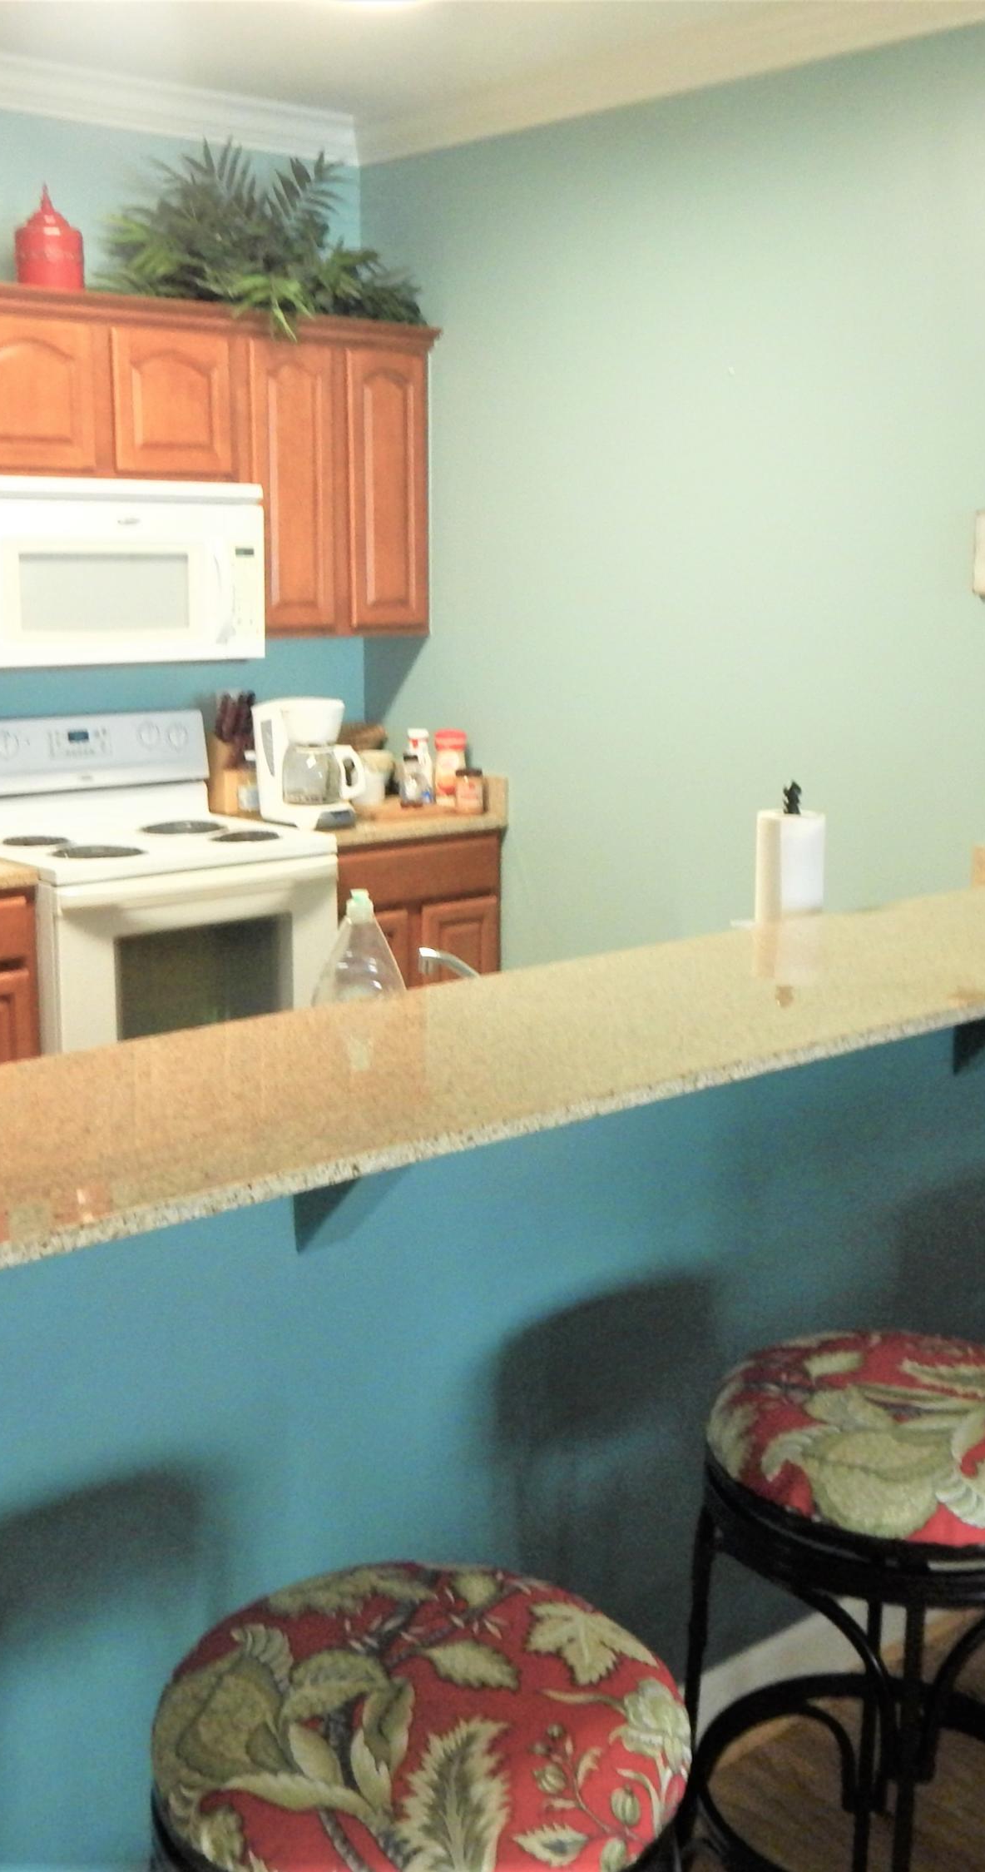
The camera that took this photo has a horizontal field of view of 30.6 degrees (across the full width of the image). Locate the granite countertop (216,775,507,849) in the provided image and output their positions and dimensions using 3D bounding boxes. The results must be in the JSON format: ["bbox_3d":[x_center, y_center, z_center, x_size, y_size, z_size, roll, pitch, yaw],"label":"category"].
[{"bbox_3d":[-0.394,-0.363,4.873,0.603,0.136,0.642,-10,15,-41],"label":"granite countertop"}]

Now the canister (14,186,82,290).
[{"bbox_3d":[-1.019,-1.590,4.147,0.160,0.250,0.160,-9,15,-41],"label":"canister"}]

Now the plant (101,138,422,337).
[{"bbox_3d":[-0.565,-1.749,4.566,0.870,0.470,0.370,-10,15,-41],"label":"plant"}]

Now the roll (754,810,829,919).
[{"bbox_3d":[0.455,-0.047,2.774,0.107,0.285,0.107,1,12,0],"label":"roll"}]

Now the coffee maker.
[{"bbox_3d":[-0.472,-0.460,4.674,0.180,0.332,0.275,-9,15,-41],"label":"coffee maker"}]

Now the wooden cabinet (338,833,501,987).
[{"bbox_3d":[-0.403,0.133,4.979,0.603,0.880,0.630,-10,15,-41],"label":"wooden cabinet"}]

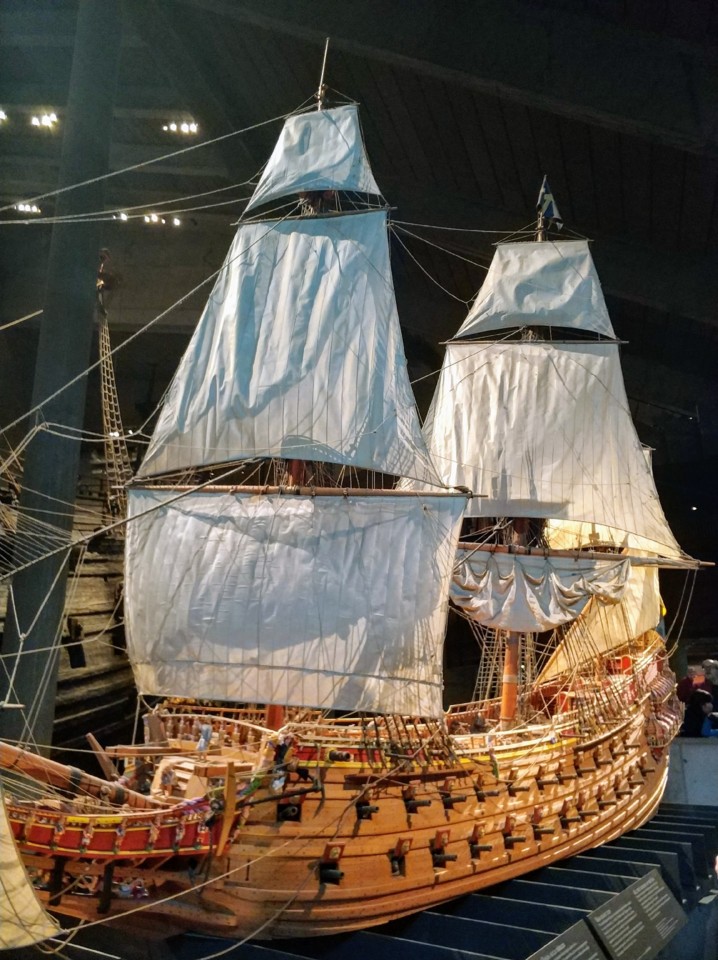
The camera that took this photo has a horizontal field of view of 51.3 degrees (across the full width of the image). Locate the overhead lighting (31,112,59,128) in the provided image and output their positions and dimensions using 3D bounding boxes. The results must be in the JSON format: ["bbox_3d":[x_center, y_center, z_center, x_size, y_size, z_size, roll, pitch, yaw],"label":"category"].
[{"bbox_3d":[-10.117,-11.565,24.062,0.900,0.380,0.380,8,-18,-26],"label":"overhead lighting"}]

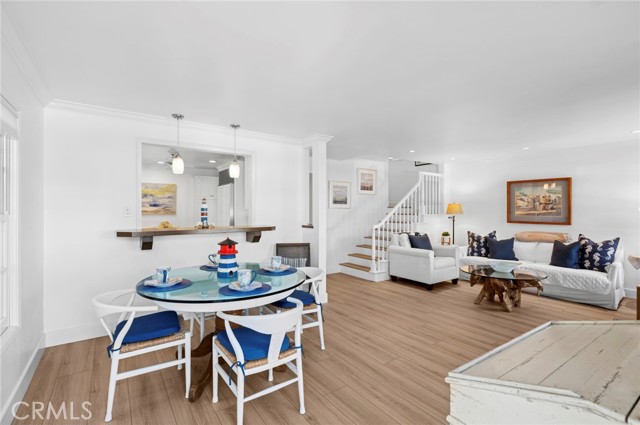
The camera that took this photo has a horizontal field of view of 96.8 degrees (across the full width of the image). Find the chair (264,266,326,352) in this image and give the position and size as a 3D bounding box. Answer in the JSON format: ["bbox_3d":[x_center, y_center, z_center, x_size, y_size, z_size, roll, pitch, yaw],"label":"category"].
[{"bbox_3d":[-0.275,0.955,2.814,0.540,0.760,0.560,0,1,-34],"label":"chair"}]

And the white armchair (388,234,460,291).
[{"bbox_3d":[1.974,0.877,5.381,0.880,0.870,0.910,0,1,-39],"label":"white armchair"}]

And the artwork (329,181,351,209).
[{"bbox_3d":[0.454,-0.371,6.050,0.580,0.580,0.040,0,0,-37],"label":"artwork"}]

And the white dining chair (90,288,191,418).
[{"bbox_3d":[-1.237,0.910,2.005,0.540,0.760,0.550,0,0,-34],"label":"white dining chair"}]

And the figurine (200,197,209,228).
[{"bbox_3d":[-1.453,0.009,3.576,0.095,0.390,0.095,0,1,-36],"label":"figurine"}]

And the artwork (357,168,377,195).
[{"bbox_3d":[1.113,-0.709,6.634,0.620,0.585,0.030,0,1,-36],"label":"artwork"}]

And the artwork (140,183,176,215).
[{"bbox_3d":[-3.688,-0.293,6.448,0.800,0.715,0.035,0,1,-36],"label":"artwork"}]

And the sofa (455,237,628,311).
[{"bbox_3d":[3.620,0.905,4.851,0.950,0.780,2.150,0,0,-37],"label":"sofa"}]

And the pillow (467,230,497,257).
[{"bbox_3d":[3.146,0.620,5.500,0.520,0.490,0.170,0,-18,19],"label":"pillow"}]

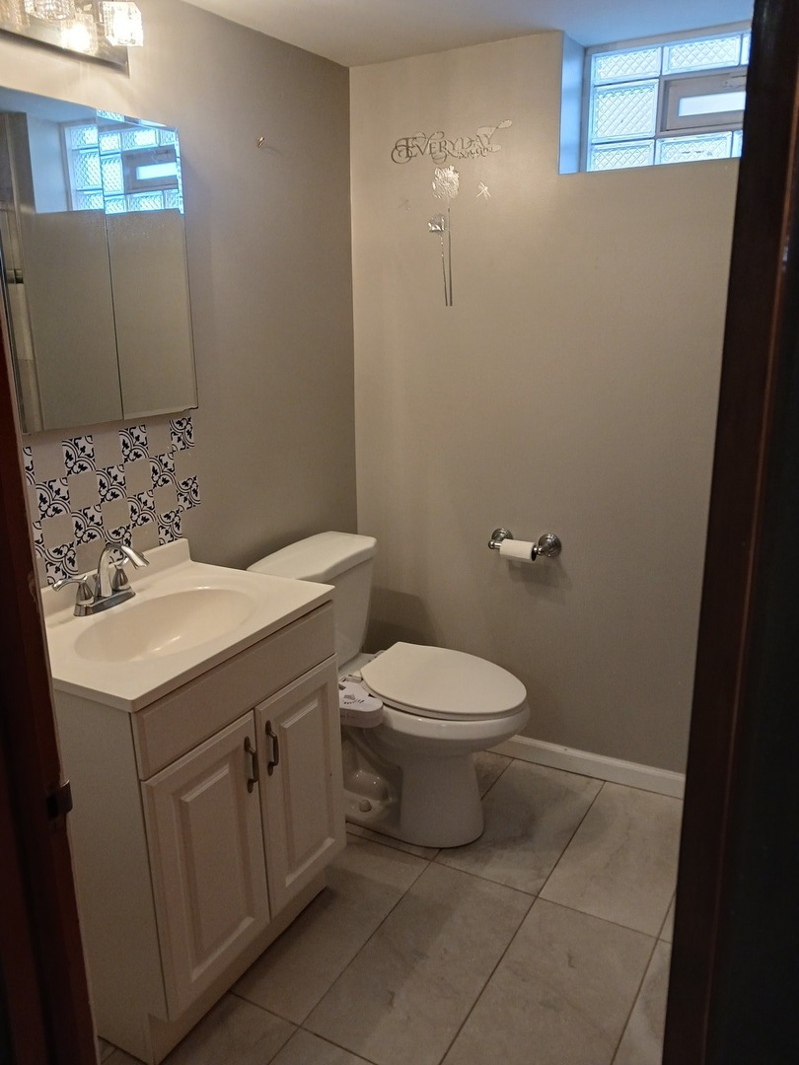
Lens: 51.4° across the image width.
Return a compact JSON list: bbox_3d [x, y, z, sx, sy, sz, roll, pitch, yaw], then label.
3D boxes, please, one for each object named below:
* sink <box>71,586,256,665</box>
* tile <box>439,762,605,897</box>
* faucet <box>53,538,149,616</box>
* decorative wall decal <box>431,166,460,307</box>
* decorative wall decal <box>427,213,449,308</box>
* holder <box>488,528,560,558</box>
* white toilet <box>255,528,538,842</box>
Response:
[{"bbox_3d":[-0.477,0.248,1.730,0.298,0.139,0.418,8,18,28],"label":"sink"},{"bbox_3d":[0.368,0.844,2.413,0.301,0.012,0.603,8,18,28],"label":"tile"},{"bbox_3d":[-0.599,0.092,1.780,0.169,0.144,0.239,8,18,28],"label":"faucet"},{"bbox_3d":[0.134,-0.867,2.422,0.089,0.394,0.006,8,18,28],"label":"decorative wall decal"},{"bbox_3d":[0.113,-0.809,2.451,0.064,0.269,0.006,8,18,28],"label":"decorative wall decal"},{"bbox_3d":[0.366,0.043,2.507,0.224,0.072,0.080,8,18,28],"label":"holder"},{"bbox_3d":[0.009,0.463,2.365,0.751,0.756,0.448,8,18,28],"label":"white toilet"}]

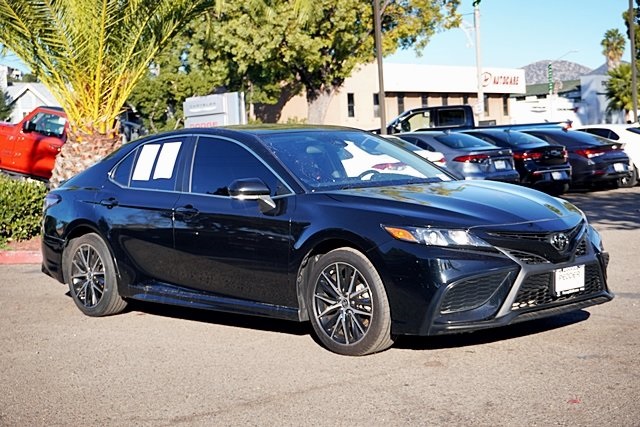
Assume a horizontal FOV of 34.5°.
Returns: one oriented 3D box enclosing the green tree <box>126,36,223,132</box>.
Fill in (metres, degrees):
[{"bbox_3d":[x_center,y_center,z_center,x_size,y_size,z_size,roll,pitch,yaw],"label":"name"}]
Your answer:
[{"bbox_3d":[-5.171,-3.657,35.823,4.300,5.700,4.300,-3,4,-8],"label":"green tree"}]

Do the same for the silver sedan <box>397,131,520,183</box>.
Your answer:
[{"bbox_3d":[1.730,-0.868,20.591,4.630,1.435,1.780,1,5,43],"label":"silver sedan"}]

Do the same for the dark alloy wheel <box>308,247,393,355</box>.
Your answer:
[{"bbox_3d":[0.211,0.529,6.288,0.230,0.670,0.670,-6,5,-43],"label":"dark alloy wheel"}]

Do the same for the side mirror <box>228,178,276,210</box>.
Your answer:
[{"bbox_3d":[-0.429,-0.121,6.639,0.235,0.200,0.210,-6,5,-44],"label":"side mirror"}]

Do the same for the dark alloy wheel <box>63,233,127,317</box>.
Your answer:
[{"bbox_3d":[-1.770,0.482,8.301,0.230,0.670,0.670,-6,5,-44],"label":"dark alloy wheel"}]

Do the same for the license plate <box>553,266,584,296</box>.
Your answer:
[{"bbox_3d":[1.488,0.396,6.117,0.310,0.160,0.020,-6,5,-44],"label":"license plate"}]

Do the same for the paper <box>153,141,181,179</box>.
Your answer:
[{"bbox_3d":[-1.134,-0.393,7.689,0.222,0.285,0.008,1,-20,45],"label":"paper"}]

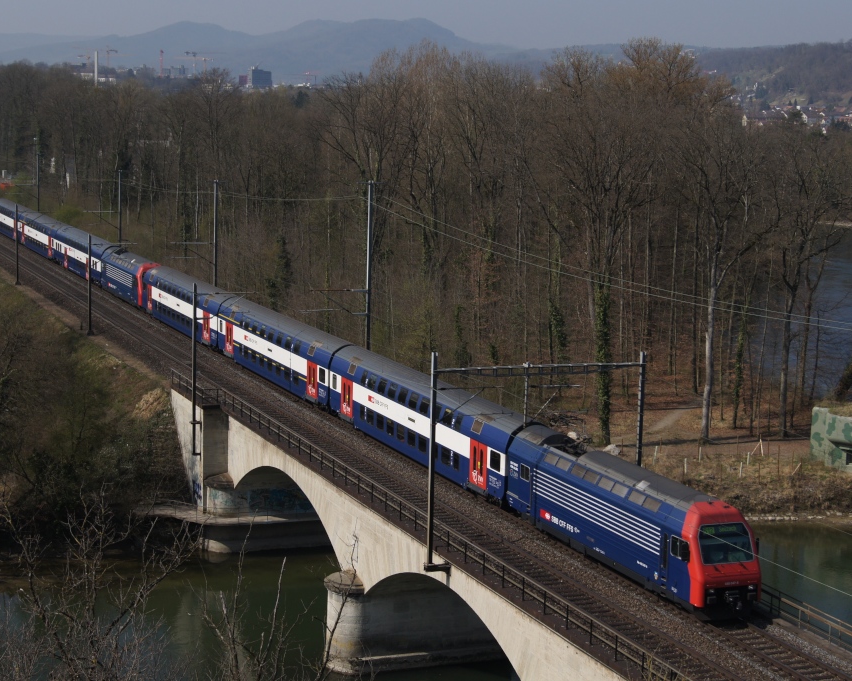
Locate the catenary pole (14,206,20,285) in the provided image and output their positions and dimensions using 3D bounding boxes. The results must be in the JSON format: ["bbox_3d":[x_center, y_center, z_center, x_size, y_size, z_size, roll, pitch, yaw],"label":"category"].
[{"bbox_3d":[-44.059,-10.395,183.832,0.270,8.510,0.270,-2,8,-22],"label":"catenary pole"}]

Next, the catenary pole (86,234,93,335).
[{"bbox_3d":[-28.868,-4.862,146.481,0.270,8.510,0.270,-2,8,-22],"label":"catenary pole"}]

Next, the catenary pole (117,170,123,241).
[{"bbox_3d":[-33.607,-12.585,187.433,0.270,12.300,0.270,-2,8,-22],"label":"catenary pole"}]

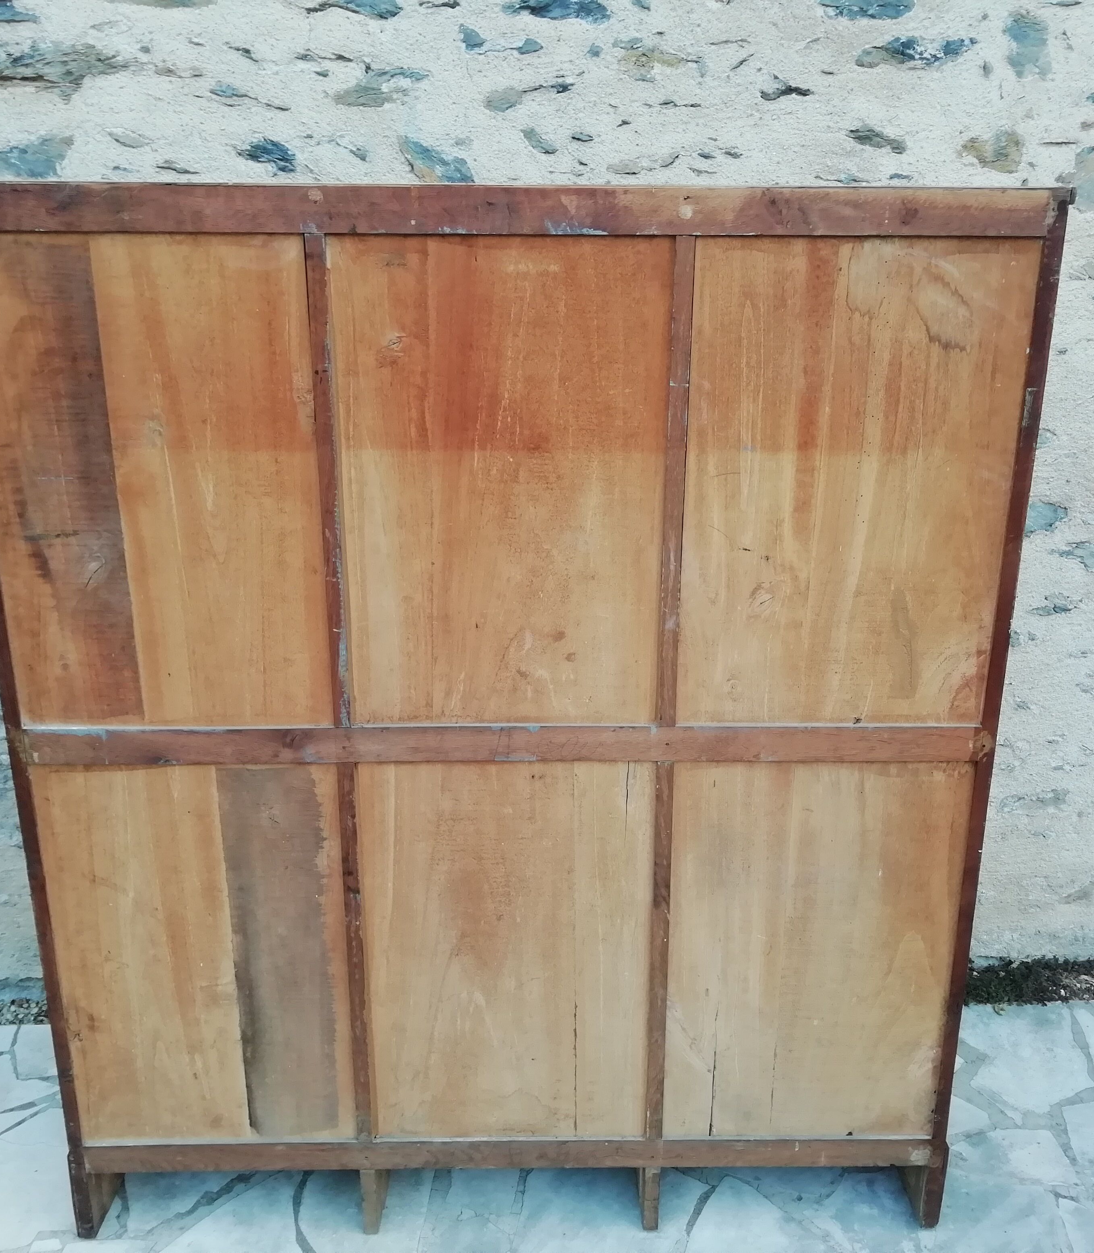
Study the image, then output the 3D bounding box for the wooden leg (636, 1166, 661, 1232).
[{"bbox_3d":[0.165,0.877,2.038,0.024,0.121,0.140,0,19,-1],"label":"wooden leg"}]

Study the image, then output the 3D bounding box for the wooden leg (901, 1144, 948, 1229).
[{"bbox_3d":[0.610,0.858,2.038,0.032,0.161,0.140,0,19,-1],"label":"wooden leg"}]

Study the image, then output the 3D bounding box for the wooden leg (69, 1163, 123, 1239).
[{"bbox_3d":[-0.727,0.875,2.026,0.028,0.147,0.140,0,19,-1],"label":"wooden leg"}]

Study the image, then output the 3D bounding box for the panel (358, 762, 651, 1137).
[{"bbox_3d":[-0.056,0.486,1.845,0.411,0.642,0.018,0,19,-1],"label":"panel"}]

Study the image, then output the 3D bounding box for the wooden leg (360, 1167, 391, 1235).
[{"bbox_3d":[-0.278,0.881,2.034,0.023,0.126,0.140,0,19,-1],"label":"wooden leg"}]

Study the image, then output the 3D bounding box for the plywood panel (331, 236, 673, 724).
[{"bbox_3d":[-0.056,-0.170,1.619,0.414,0.641,0.018,0,19,-1],"label":"plywood panel"}]

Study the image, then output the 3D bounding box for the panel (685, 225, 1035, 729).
[{"bbox_3d":[0.386,-0.171,1.624,0.418,0.641,0.018,0,19,-1],"label":"panel"}]

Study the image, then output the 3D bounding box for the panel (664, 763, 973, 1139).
[{"bbox_3d":[0.385,0.485,1.850,0.417,0.642,0.018,0,19,-1],"label":"panel"}]

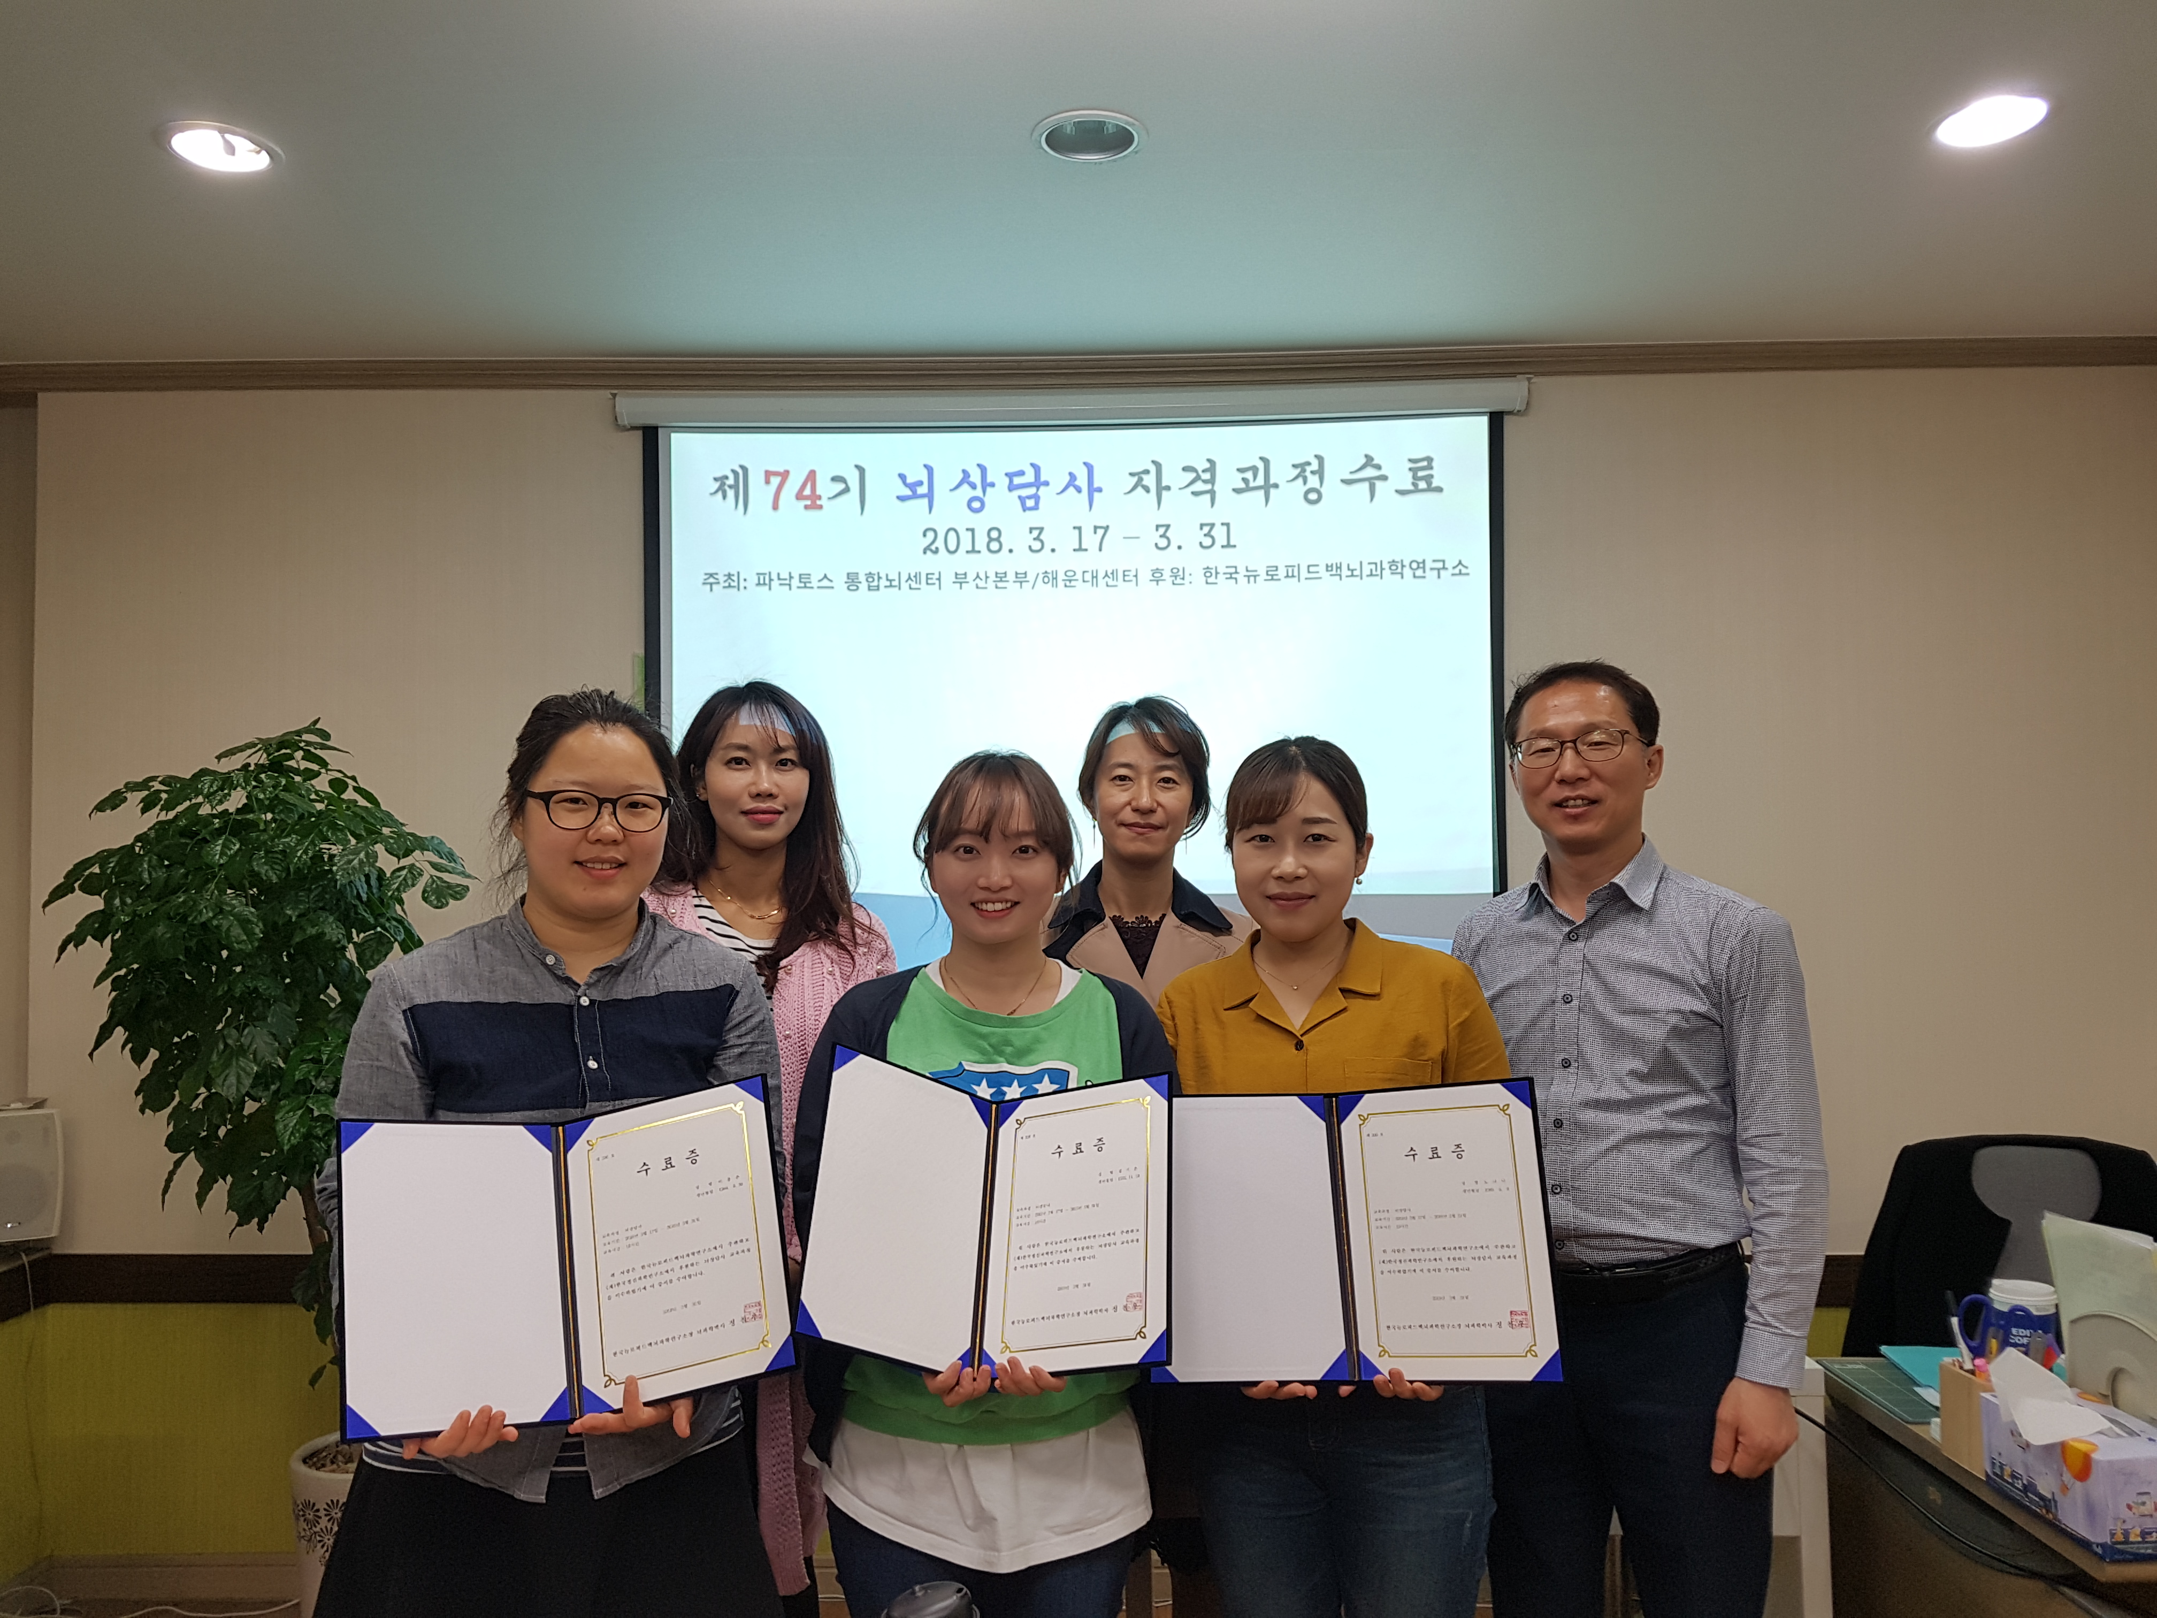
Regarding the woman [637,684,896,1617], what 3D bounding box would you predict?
[{"bbox_3d":[-0.431,0.673,2.160,0.460,1.680,0.300,0,-1,-5],"label":"woman"}]

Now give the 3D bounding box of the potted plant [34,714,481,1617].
[{"bbox_3d":[-1.371,0.693,2.710,0.710,1.660,0.670,0,-1,0],"label":"potted plant"}]

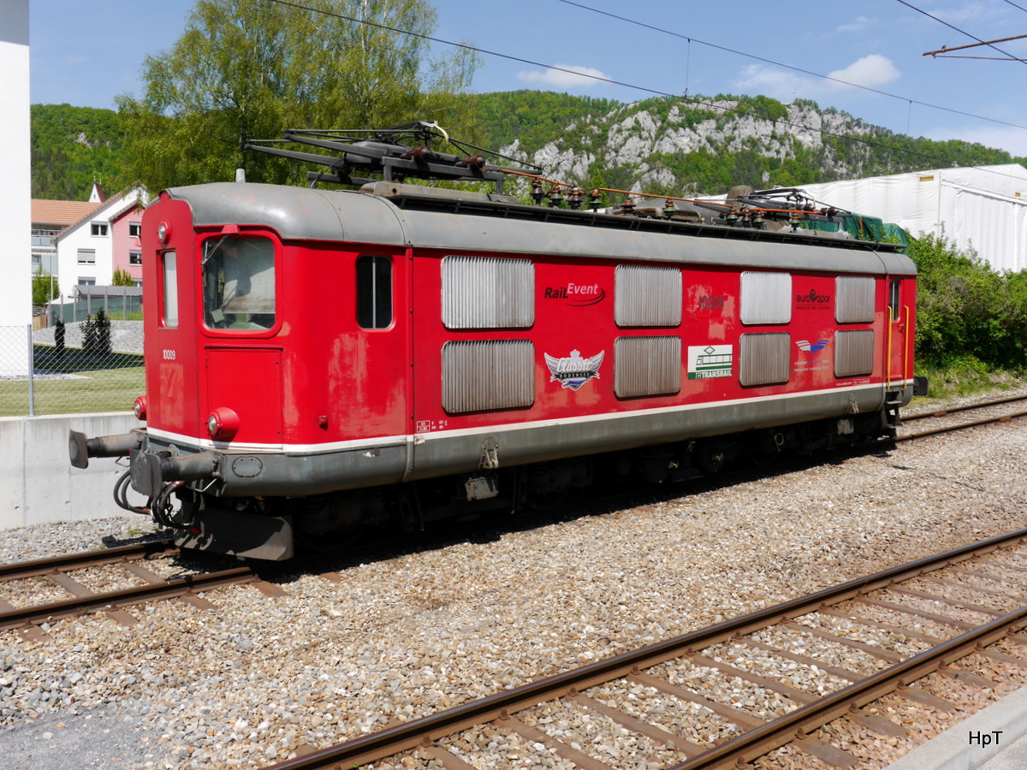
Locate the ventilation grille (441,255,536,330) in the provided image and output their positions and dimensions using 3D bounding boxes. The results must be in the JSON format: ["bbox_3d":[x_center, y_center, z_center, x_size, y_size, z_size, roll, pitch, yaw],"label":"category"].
[{"bbox_3d":[-0.255,-0.936,9.675,1.260,0.713,0.060,-4,6,-43],"label":"ventilation grille"}]

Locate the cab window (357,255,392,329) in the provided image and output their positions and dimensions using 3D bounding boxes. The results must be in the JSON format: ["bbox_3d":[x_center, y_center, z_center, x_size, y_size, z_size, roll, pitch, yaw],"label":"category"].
[{"bbox_3d":[-1.290,-0.855,8.774,0.399,0.680,0.060,-4,6,-43],"label":"cab window"}]

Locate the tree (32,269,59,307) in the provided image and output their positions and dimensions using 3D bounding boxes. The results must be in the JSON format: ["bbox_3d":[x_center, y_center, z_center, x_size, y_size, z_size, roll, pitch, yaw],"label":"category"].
[{"bbox_3d":[-39.773,-8.113,80.000,3.000,3.900,3.000,-3,6,-34],"label":"tree"}]

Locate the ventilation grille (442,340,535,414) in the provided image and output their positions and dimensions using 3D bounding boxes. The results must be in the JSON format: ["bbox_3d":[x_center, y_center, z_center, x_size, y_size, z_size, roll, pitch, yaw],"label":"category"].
[{"bbox_3d":[-0.256,-0.100,9.739,1.265,0.721,0.060,-4,6,-43],"label":"ventilation grille"}]

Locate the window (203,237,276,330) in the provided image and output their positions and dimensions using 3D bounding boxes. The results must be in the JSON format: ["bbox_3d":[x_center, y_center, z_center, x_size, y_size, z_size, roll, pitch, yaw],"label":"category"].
[{"bbox_3d":[-2.420,-0.896,8.431,0.705,0.825,0.080,1,5,13],"label":"window"}]

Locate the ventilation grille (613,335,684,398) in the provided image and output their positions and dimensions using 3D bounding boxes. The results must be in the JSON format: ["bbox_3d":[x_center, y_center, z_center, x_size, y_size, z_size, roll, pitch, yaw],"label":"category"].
[{"bbox_3d":[1.619,-0.223,11.473,1.261,0.721,0.060,-4,6,-43],"label":"ventilation grille"}]

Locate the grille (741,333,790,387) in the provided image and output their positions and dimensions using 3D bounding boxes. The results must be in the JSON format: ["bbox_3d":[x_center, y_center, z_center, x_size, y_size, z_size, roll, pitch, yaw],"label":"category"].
[{"bbox_3d":[3.485,-0.362,13.197,1.274,0.720,0.060,-4,6,-43],"label":"grille"}]

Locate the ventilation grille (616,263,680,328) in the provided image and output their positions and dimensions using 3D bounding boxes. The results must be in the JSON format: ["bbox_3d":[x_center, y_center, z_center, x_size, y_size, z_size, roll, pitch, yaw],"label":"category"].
[{"bbox_3d":[1.618,-1.065,11.407,1.262,0.710,0.060,-4,6,-43],"label":"ventilation grille"}]

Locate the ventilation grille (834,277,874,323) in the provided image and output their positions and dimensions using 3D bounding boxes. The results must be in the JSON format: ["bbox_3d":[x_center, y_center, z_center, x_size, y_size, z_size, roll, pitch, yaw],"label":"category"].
[{"bbox_3d":[5.332,-1.330,14.840,1.267,0.718,0.060,-4,6,-43],"label":"ventilation grille"}]

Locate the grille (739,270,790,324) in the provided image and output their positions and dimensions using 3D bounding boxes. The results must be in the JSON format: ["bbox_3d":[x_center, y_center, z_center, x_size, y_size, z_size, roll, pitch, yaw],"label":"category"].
[{"bbox_3d":[3.487,-1.200,13.135,1.272,0.711,0.060,-4,6,-43],"label":"grille"}]

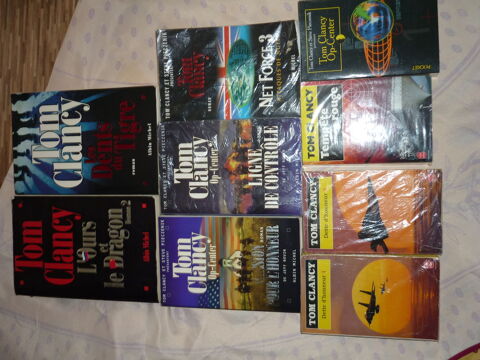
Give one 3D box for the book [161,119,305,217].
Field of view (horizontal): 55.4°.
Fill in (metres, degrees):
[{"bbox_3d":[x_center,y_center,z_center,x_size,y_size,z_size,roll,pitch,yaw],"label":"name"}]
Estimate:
[{"bbox_3d":[-0.013,-0.018,0.669,0.208,0.025,0.137,0,93,12],"label":"book"}]

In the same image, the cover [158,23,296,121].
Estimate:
[{"bbox_3d":[-0.018,-0.152,0.664,0.205,0.025,0.135,0,93,12],"label":"cover"}]

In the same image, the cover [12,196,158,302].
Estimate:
[{"bbox_3d":[-0.235,0.103,0.715,0.239,0.037,0.156,0,93,12],"label":"cover"}]

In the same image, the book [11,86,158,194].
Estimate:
[{"bbox_3d":[-0.232,-0.057,0.706,0.238,0.038,0.155,0,93,12],"label":"book"}]

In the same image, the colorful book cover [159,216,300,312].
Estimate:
[{"bbox_3d":[-0.015,0.121,0.676,0.207,0.025,0.134,-1,93,12],"label":"colorful book cover"}]

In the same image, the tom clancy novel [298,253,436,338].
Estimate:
[{"bbox_3d":[0.177,0.158,0.634,0.179,0.031,0.110,-1,92,12],"label":"tom clancy novel"}]

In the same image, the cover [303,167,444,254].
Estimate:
[{"bbox_3d":[0.179,0.043,0.629,0.179,0.031,0.111,-1,92,12],"label":"cover"}]

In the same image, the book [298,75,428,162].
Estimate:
[{"bbox_3d":[0.170,-0.078,0.624,0.167,0.033,0.111,-1,93,12],"label":"book"}]

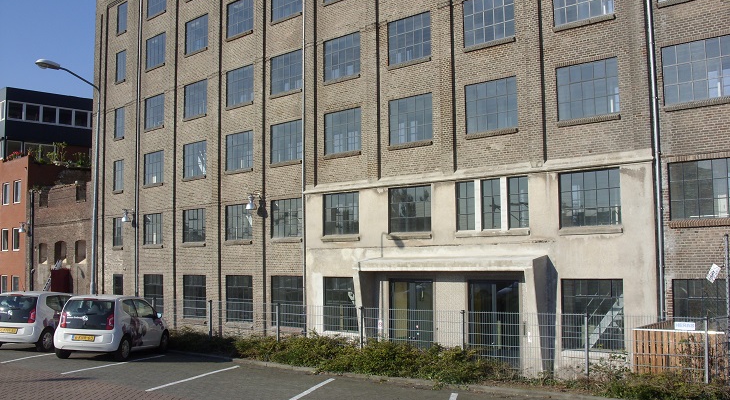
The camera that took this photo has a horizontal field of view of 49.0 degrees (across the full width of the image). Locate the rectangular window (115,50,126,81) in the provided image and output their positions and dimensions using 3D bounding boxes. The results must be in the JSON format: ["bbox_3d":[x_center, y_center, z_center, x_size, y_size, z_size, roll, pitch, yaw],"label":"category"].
[{"bbox_3d":[-11.886,-6.483,38.963,0.140,1.424,0.974,4,-6,-43],"label":"rectangular window"}]

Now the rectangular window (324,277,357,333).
[{"bbox_3d":[-0.780,3.411,26.347,0.140,1.799,1.712,4,-6,-45],"label":"rectangular window"}]

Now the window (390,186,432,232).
[{"bbox_3d":[1.375,0.283,24.582,0.140,1.408,1.780,4,-6,-44],"label":"window"}]

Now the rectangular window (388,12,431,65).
[{"bbox_3d":[1.416,-4.962,24.844,0.160,1.426,1.788,3,-6,-44],"label":"rectangular window"}]

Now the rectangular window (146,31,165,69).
[{"bbox_3d":[-9.813,-6.959,37.480,0.150,1.472,1.812,4,-6,-44],"label":"rectangular window"}]

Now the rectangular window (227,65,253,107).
[{"bbox_3d":[-4.836,-4.413,31.317,0.160,1.426,1.778,3,-6,-44],"label":"rectangular window"}]

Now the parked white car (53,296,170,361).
[{"bbox_3d":[-5.926,3.010,19.218,1.680,1.490,3.540,1,-7,8],"label":"parked white car"}]

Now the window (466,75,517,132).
[{"bbox_3d":[3.566,-2.663,22.570,0.140,1.450,1.783,4,-6,-44],"label":"window"}]

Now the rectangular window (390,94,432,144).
[{"bbox_3d":[1.375,-2.477,24.549,0.140,1.430,1.759,4,-6,-45],"label":"rectangular window"}]

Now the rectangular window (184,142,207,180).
[{"bbox_3d":[-7.105,-1.672,33.367,0.140,1.430,1.767,4,-6,-43],"label":"rectangular window"}]

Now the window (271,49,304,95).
[{"bbox_3d":[-2.970,-4.737,30.084,0.150,1.491,1.825,4,-6,-44],"label":"window"}]

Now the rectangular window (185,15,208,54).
[{"bbox_3d":[-7.041,-6.969,33.838,0.160,1.453,1.782,3,-6,-44],"label":"rectangular window"}]

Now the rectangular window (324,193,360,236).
[{"bbox_3d":[-0.746,0.501,26.613,0.160,1.381,1.766,3,-6,-44],"label":"rectangular window"}]

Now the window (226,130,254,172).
[{"bbox_3d":[-4.871,-1.912,31.282,0.140,1.450,1.772,4,-6,-44],"label":"window"}]

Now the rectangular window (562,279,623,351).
[{"bbox_3d":[5.635,2.850,19.758,0.160,1.827,1.792,3,-6,-44],"label":"rectangular window"}]

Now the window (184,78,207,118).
[{"bbox_3d":[-7.360,-4.329,34.652,0.150,1.491,1.815,4,-6,-44],"label":"window"}]

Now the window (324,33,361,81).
[{"bbox_3d":[-0.723,-4.784,27.057,0.160,1.426,1.796,3,-6,-44],"label":"window"}]

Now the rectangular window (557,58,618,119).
[{"bbox_3d":[5.604,-2.773,20.287,0.140,1.430,1.752,4,-6,-45],"label":"rectangular window"}]

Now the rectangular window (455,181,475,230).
[{"bbox_3d":[2.866,0.162,22.883,0.140,1.388,0.646,4,-6,-45],"label":"rectangular window"}]

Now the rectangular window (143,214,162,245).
[{"bbox_3d":[-9.769,1.339,36.807,0.150,1.438,1.812,4,-6,-44],"label":"rectangular window"}]

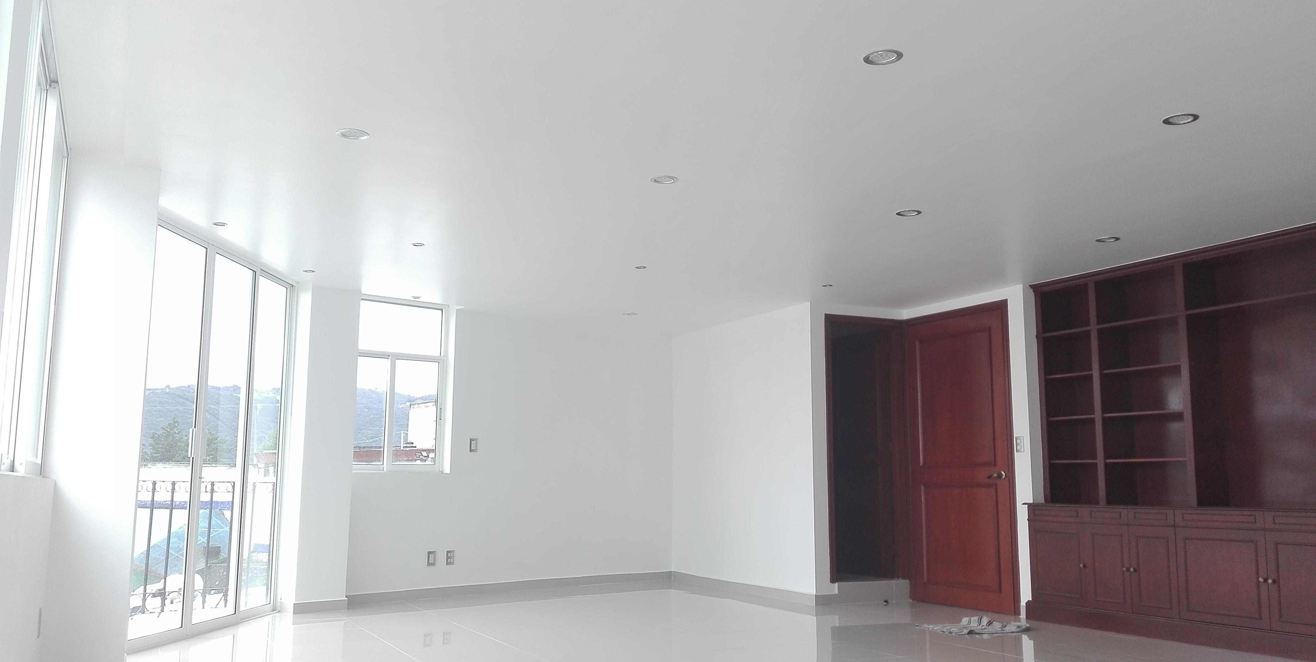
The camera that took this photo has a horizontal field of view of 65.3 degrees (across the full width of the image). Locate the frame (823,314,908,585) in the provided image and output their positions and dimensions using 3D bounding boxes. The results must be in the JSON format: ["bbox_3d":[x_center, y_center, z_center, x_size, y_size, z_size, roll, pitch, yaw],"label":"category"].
[{"bbox_3d":[1.735,0.972,8.616,0.787,2.191,0.120,4,-9,-24],"label":"frame"}]

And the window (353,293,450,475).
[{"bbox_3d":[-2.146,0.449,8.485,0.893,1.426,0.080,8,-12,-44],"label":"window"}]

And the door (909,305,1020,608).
[{"bbox_3d":[2.415,1.015,8.217,0.080,2.341,1.100,5,-10,-30],"label":"door"}]

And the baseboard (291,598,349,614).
[{"bbox_3d":[-2.497,2.050,7.615,0.398,0.083,0.020,7,-11,-36],"label":"baseboard"}]

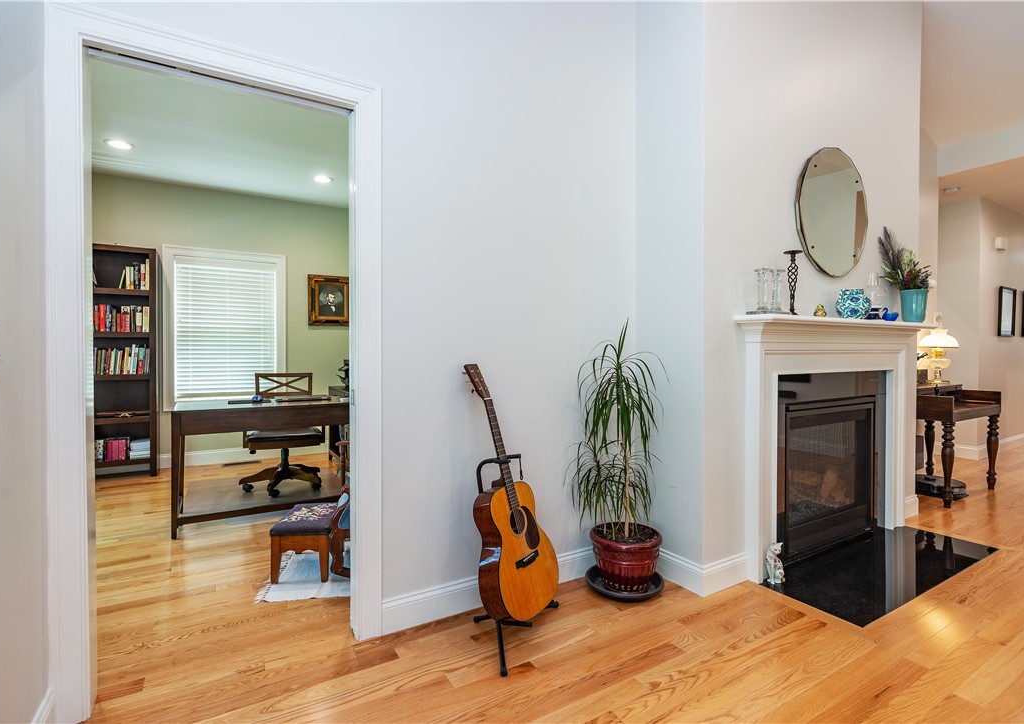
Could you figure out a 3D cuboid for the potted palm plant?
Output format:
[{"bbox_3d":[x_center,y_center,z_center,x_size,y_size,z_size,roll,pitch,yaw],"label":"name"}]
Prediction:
[{"bbox_3d":[0.500,0.423,2.242,0.430,1.265,0.410,0,0,0],"label":"potted palm plant"}]

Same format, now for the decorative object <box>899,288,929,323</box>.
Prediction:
[{"bbox_3d":[2.502,-0.336,3.009,0.147,0.224,0.147,-1,1,-30],"label":"decorative object"}]

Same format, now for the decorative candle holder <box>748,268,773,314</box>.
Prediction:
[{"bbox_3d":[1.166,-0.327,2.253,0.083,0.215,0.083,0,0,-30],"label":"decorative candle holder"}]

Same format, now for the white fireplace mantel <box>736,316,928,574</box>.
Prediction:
[{"bbox_3d":[1.852,0.417,2.650,1.729,1.270,0.181,-1,1,-30],"label":"white fireplace mantel"}]

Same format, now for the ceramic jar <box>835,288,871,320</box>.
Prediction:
[{"bbox_3d":[1.883,-0.309,2.660,0.163,0.184,0.158,0,0,-30],"label":"ceramic jar"}]

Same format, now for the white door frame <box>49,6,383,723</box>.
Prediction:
[{"bbox_3d":[-0.956,0.009,1.685,0.966,2.120,0.150,-1,1,-30],"label":"white door frame"}]

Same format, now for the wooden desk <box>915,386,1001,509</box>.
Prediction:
[{"bbox_3d":[3.427,0.617,3.869,0.976,0.834,0.477,-1,1,-30],"label":"wooden desk"}]

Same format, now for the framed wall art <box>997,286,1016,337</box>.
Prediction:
[{"bbox_3d":[5.441,-0.546,5.297,0.440,0.530,0.025,-1,1,-30],"label":"framed wall art"}]

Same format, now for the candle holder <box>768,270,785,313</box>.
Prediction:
[{"bbox_3d":[1.283,-0.337,2.331,0.068,0.212,0.068,-1,1,-30],"label":"candle holder"}]

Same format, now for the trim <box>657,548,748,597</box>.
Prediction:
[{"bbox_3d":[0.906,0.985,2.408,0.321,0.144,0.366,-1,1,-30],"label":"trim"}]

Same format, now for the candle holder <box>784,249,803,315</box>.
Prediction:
[{"bbox_3d":[1.401,-0.378,2.402,0.085,0.328,0.085,-1,1,-30],"label":"candle holder"}]

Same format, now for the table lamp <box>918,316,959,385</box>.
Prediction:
[{"bbox_3d":[3.661,-0.109,4.143,0.265,0.600,0.265,0,0,-30],"label":"table lamp"}]

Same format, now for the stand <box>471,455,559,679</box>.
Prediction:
[{"bbox_3d":[-0.020,0.713,1.907,0.320,0.695,0.520,0,0,26],"label":"stand"}]

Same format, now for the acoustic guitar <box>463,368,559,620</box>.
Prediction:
[{"bbox_3d":[-0.050,0.490,1.929,0.118,0.995,0.375,-22,-11,35],"label":"acoustic guitar"}]

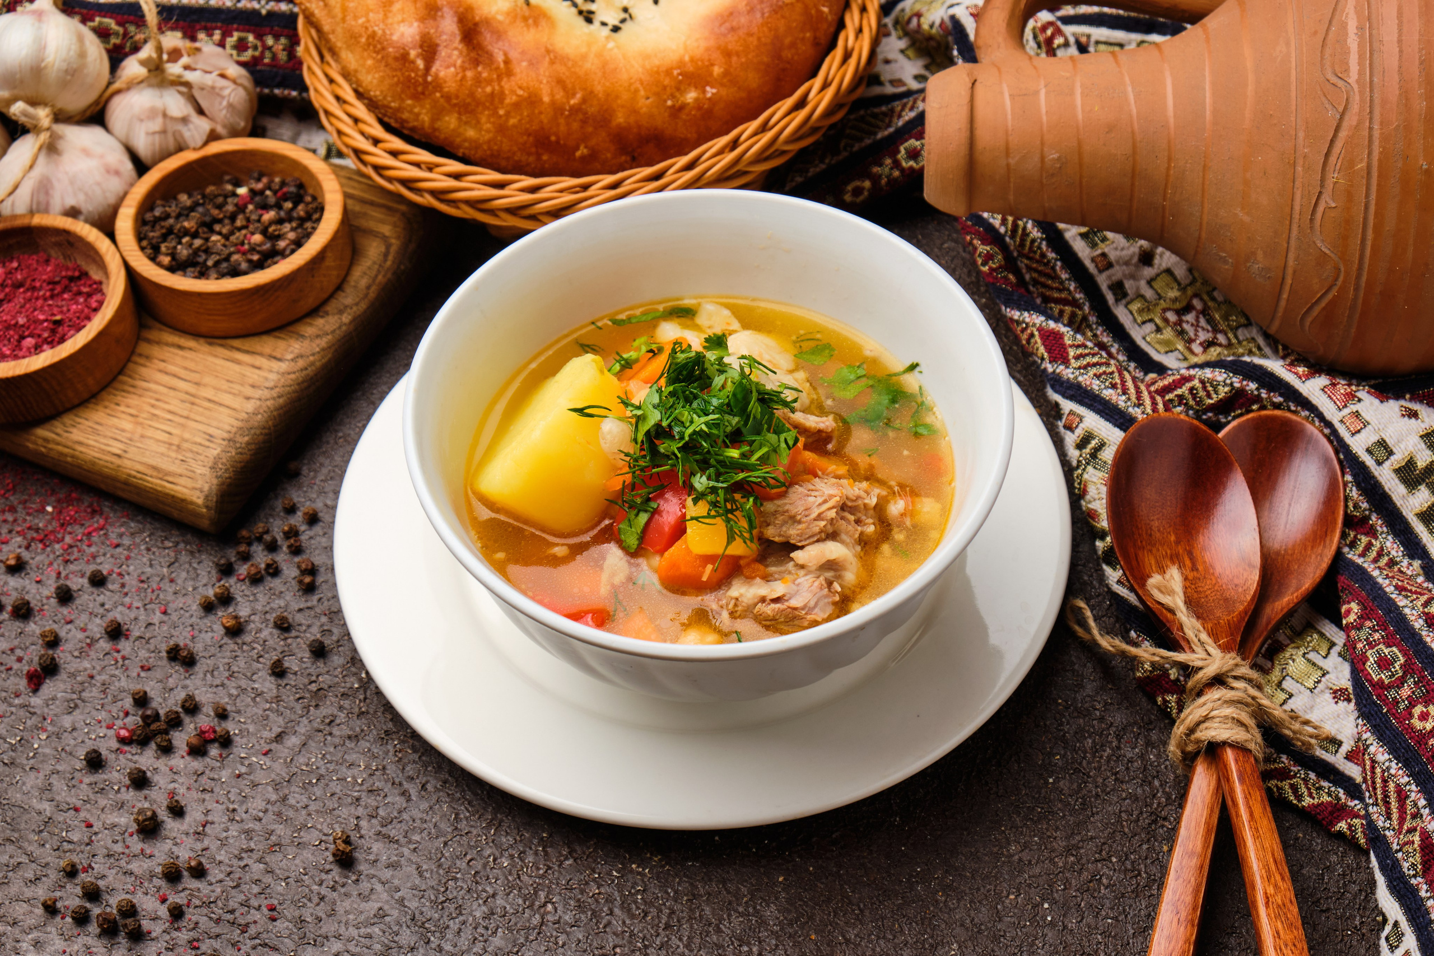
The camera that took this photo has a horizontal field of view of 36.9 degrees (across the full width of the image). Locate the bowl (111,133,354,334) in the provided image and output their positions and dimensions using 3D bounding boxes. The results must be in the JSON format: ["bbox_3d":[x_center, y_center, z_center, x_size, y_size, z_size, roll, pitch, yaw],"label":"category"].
[{"bbox_3d":[-0.143,-0.071,0.639,0.066,0.021,0.066,-2,50,0],"label":"bowl"}]

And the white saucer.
[{"bbox_3d":[-0.004,0.015,0.594,0.200,0.021,0.200,-1,50,1],"label":"white saucer"}]

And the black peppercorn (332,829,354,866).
[{"bbox_3d":[-0.094,0.093,0.541,0.005,0.005,0.007,-15,51,-11],"label":"black peppercorn"}]

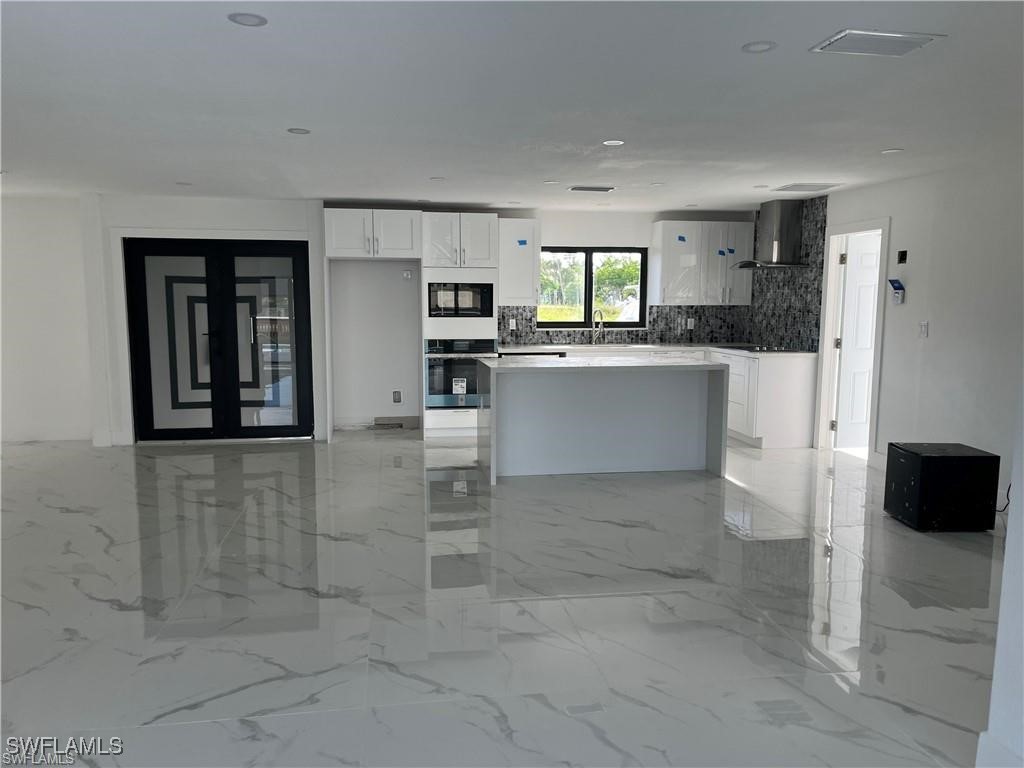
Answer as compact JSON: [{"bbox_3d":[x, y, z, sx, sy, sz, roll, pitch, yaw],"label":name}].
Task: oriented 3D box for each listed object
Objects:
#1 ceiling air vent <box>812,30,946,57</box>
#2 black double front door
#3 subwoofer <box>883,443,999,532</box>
[{"bbox_3d":[1.414,-1.310,2.985,0.423,0.030,0.265,-1,6,-8],"label":"ceiling air vent"},{"bbox_3d":[-2.933,-0.433,7.793,1.755,2.020,0.120,-1,6,-8],"label":"black double front door"},{"bbox_3d":[2.798,0.663,5.030,0.505,0.470,0.450,0,6,0],"label":"subwoofer"}]

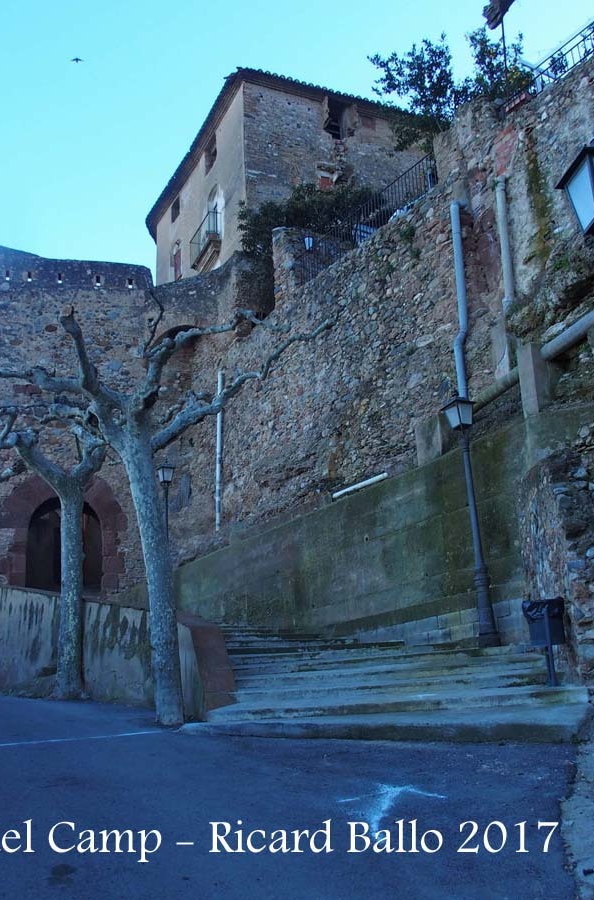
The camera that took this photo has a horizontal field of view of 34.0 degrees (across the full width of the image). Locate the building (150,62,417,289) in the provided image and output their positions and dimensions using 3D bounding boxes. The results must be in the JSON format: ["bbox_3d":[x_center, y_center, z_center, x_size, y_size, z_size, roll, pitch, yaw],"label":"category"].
[{"bbox_3d":[-0.517,-8.718,45.511,9.800,11.300,13.529,5,-17,-24],"label":"building"}]

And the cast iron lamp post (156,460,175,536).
[{"bbox_3d":[-3.707,2.202,27.570,0.420,4.000,0.420,11,-20,-40],"label":"cast iron lamp post"}]

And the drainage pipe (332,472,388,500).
[{"bbox_3d":[1.205,0.700,18.775,0.090,0.090,2.130,5,-16,-25],"label":"drainage pipe"}]

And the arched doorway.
[{"bbox_3d":[-8.601,3.556,36.008,2.718,3.581,0.600,2,-16,-14],"label":"arched doorway"}]

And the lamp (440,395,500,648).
[{"bbox_3d":[2.694,1.067,14.900,0.420,4.000,0.420,4,-17,-22],"label":"lamp"}]

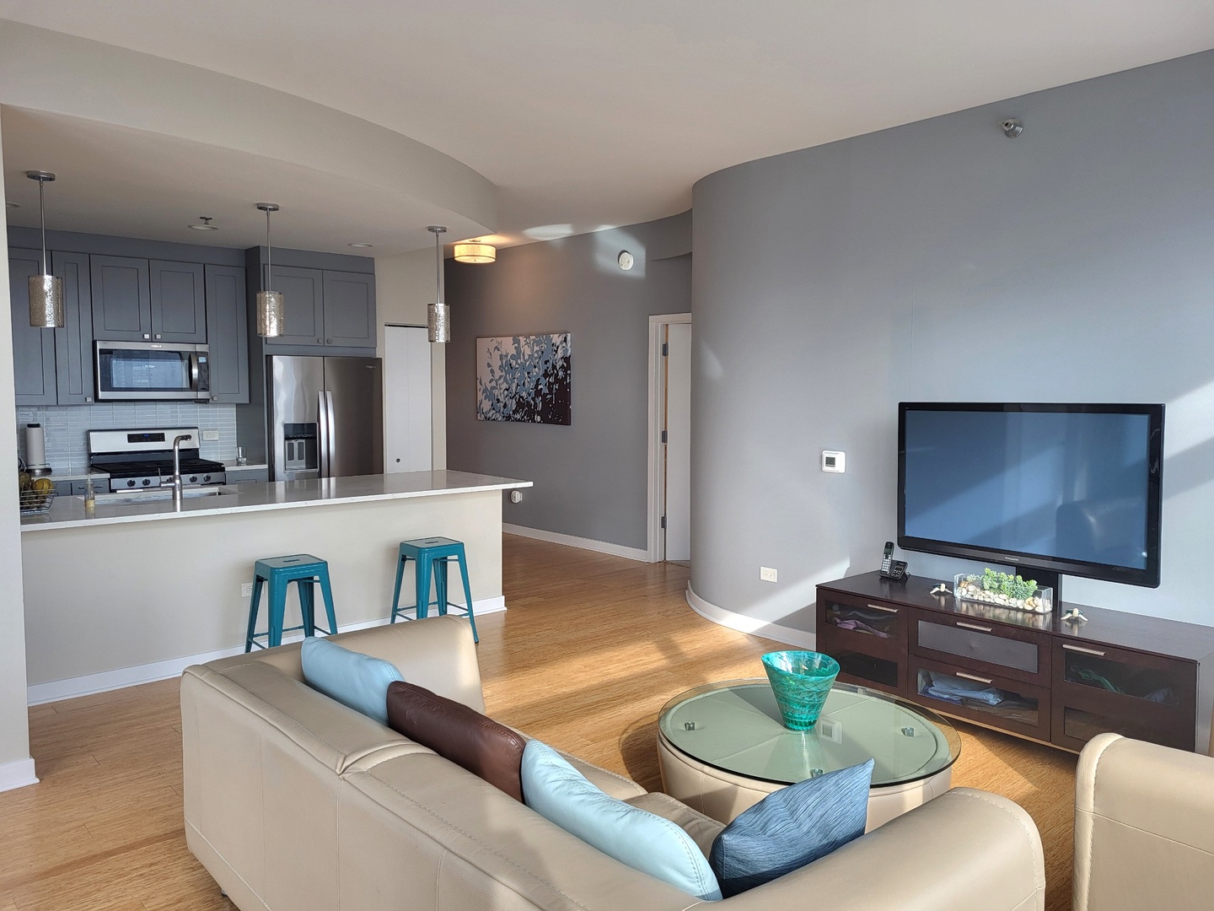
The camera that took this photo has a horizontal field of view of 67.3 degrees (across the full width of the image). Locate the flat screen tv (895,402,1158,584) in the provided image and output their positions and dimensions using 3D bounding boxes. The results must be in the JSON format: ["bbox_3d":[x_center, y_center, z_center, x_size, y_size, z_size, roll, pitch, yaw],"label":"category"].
[{"bbox_3d":[1.894,0.133,4.191,0.090,0.735,1.200,-3,5,-39],"label":"flat screen tv"}]

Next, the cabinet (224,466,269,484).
[{"bbox_3d":[-2.914,0.539,7.092,0.309,0.885,0.610,-4,6,-42],"label":"cabinet"}]

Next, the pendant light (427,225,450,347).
[{"bbox_3d":[-1.113,-1.122,6.027,0.144,0.765,0.144,0,4,0],"label":"pendant light"}]

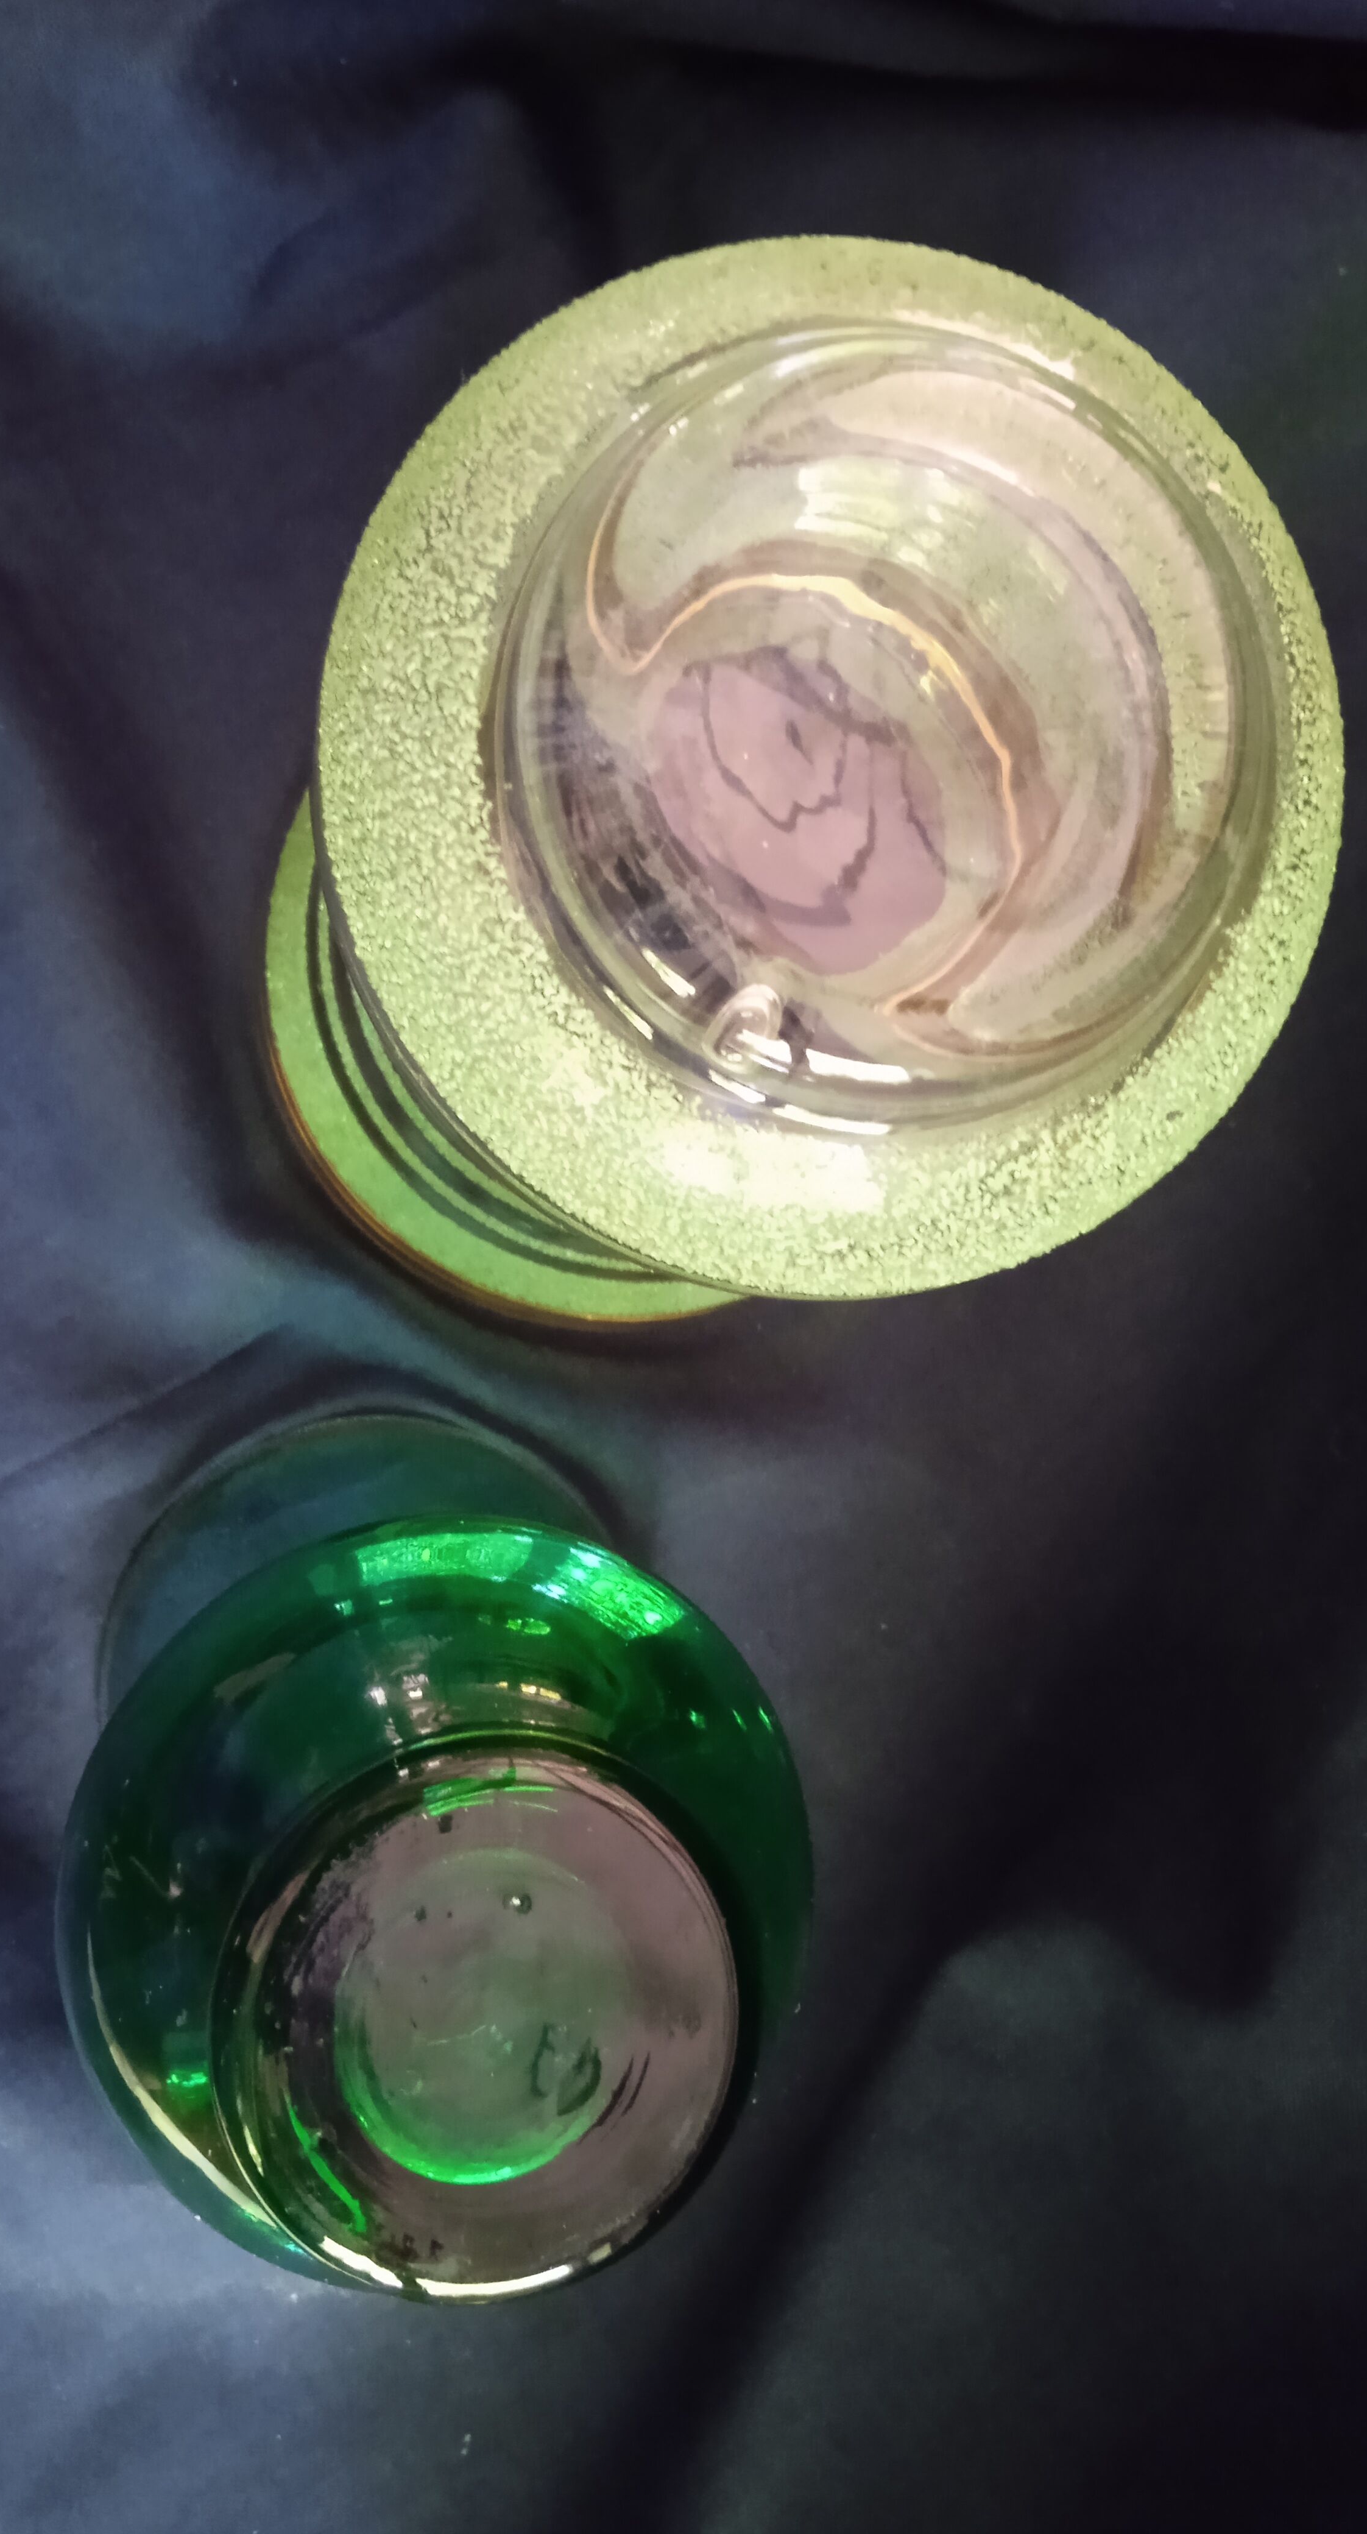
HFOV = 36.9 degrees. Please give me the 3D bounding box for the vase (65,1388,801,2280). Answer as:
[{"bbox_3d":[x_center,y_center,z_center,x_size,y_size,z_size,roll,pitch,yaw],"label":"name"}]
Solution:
[{"bbox_3d":[-0.033,0.065,0.246,0.083,0.135,0.083,0,90,-12],"label":"vase"}]

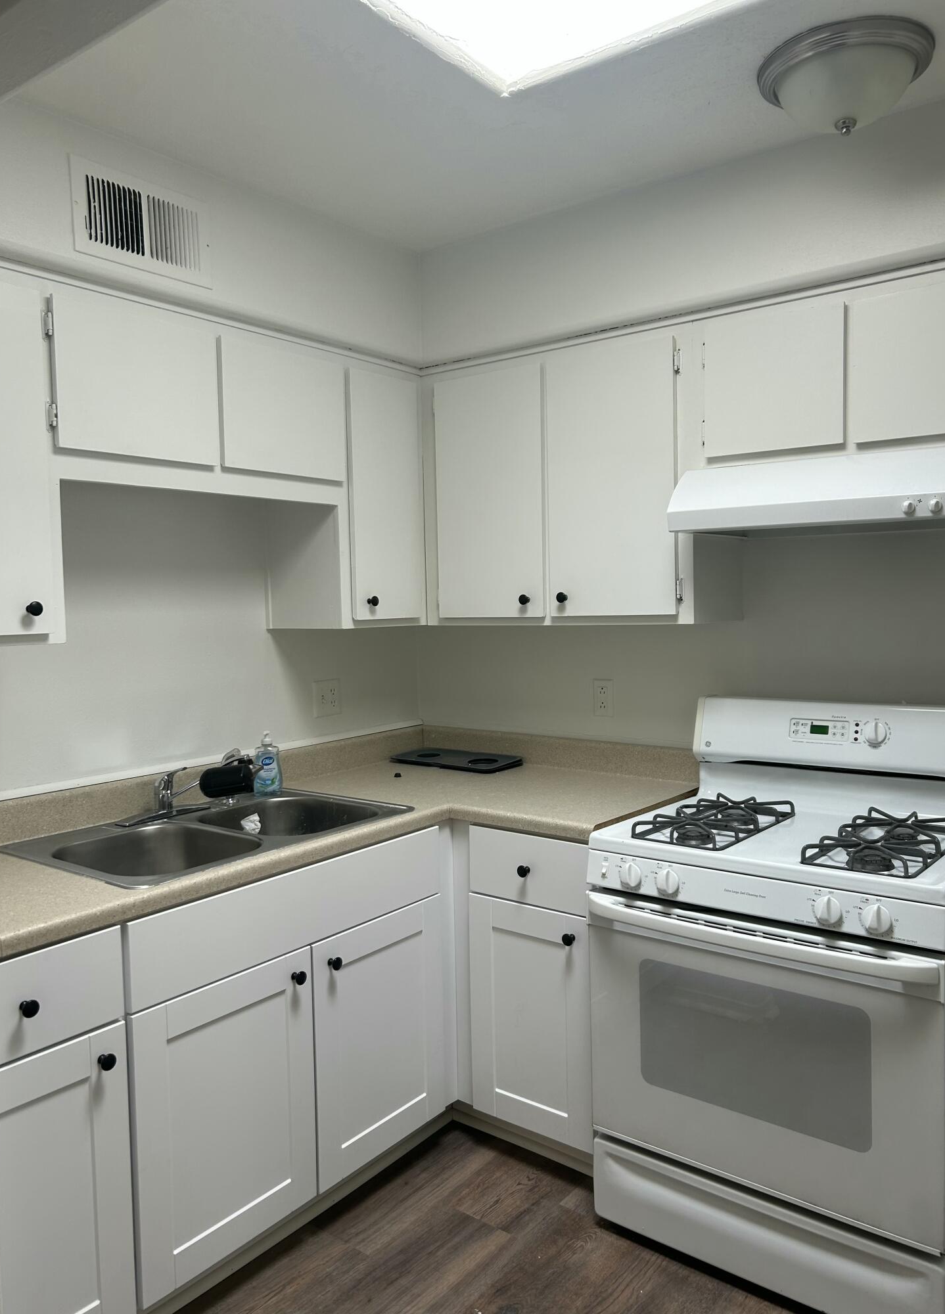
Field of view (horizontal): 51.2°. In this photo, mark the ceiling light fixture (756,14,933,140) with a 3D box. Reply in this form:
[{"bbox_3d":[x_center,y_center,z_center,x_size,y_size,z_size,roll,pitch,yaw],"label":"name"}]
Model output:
[{"bbox_3d":[0.722,-1.090,1.929,0.322,0.138,0.322,1,4,38],"label":"ceiling light fixture"}]

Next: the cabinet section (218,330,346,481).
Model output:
[{"bbox_3d":[-0.589,-0.612,2.561,0.310,0.307,0.397,1,4,37],"label":"cabinet section"}]

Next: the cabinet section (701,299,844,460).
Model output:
[{"bbox_3d":[0.779,-0.635,2.385,0.328,0.308,0.310,1,4,37],"label":"cabinet section"}]

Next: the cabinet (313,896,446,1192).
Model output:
[{"bbox_3d":[-0.442,0.930,2.625,0.570,0.585,0.458,1,4,38],"label":"cabinet"}]

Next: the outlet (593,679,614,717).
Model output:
[{"bbox_3d":[0.401,0.128,3.036,0.070,0.115,0.010,1,4,38],"label":"outlet"}]

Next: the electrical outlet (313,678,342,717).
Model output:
[{"bbox_3d":[-0.457,0.133,3.142,0.010,0.114,0.116,1,4,38],"label":"electrical outlet"}]

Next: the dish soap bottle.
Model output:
[{"bbox_3d":[-0.583,0.302,2.802,0.078,0.181,0.047,-2,4,-8],"label":"dish soap bottle"}]

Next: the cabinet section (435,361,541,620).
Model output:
[{"bbox_3d":[0.137,-0.459,2.885,0.369,0.680,0.310,1,4,37],"label":"cabinet section"}]

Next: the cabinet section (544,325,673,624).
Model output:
[{"bbox_3d":[0.445,-0.453,2.652,0.368,0.680,0.310,1,4,37],"label":"cabinet section"}]

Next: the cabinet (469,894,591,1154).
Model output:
[{"bbox_3d":[0.321,0.906,2.738,0.370,0.585,0.570,1,4,38],"label":"cabinet"}]

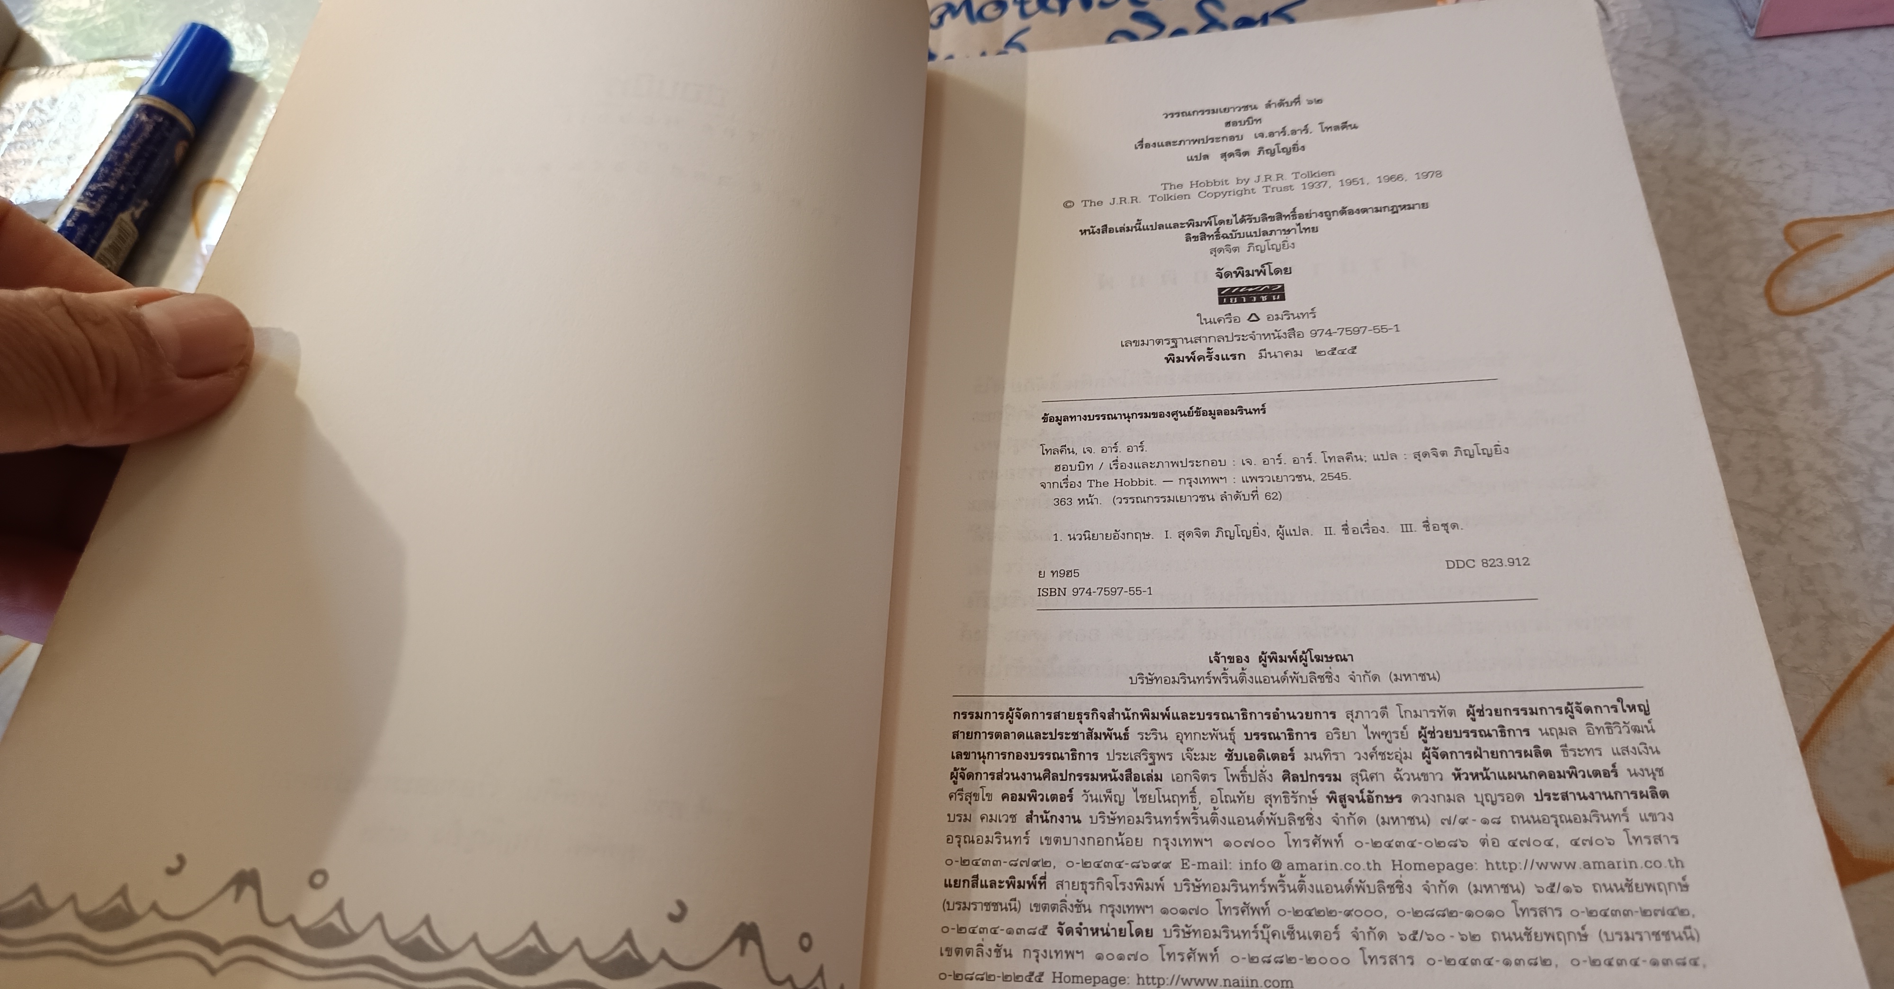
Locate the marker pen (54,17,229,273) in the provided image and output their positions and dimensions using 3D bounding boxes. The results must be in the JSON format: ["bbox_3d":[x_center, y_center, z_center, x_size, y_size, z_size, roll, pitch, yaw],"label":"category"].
[{"bbox_3d":[-0.214,-0.065,0.329,0.017,0.017,0.139,4,62,12],"label":"marker pen"}]

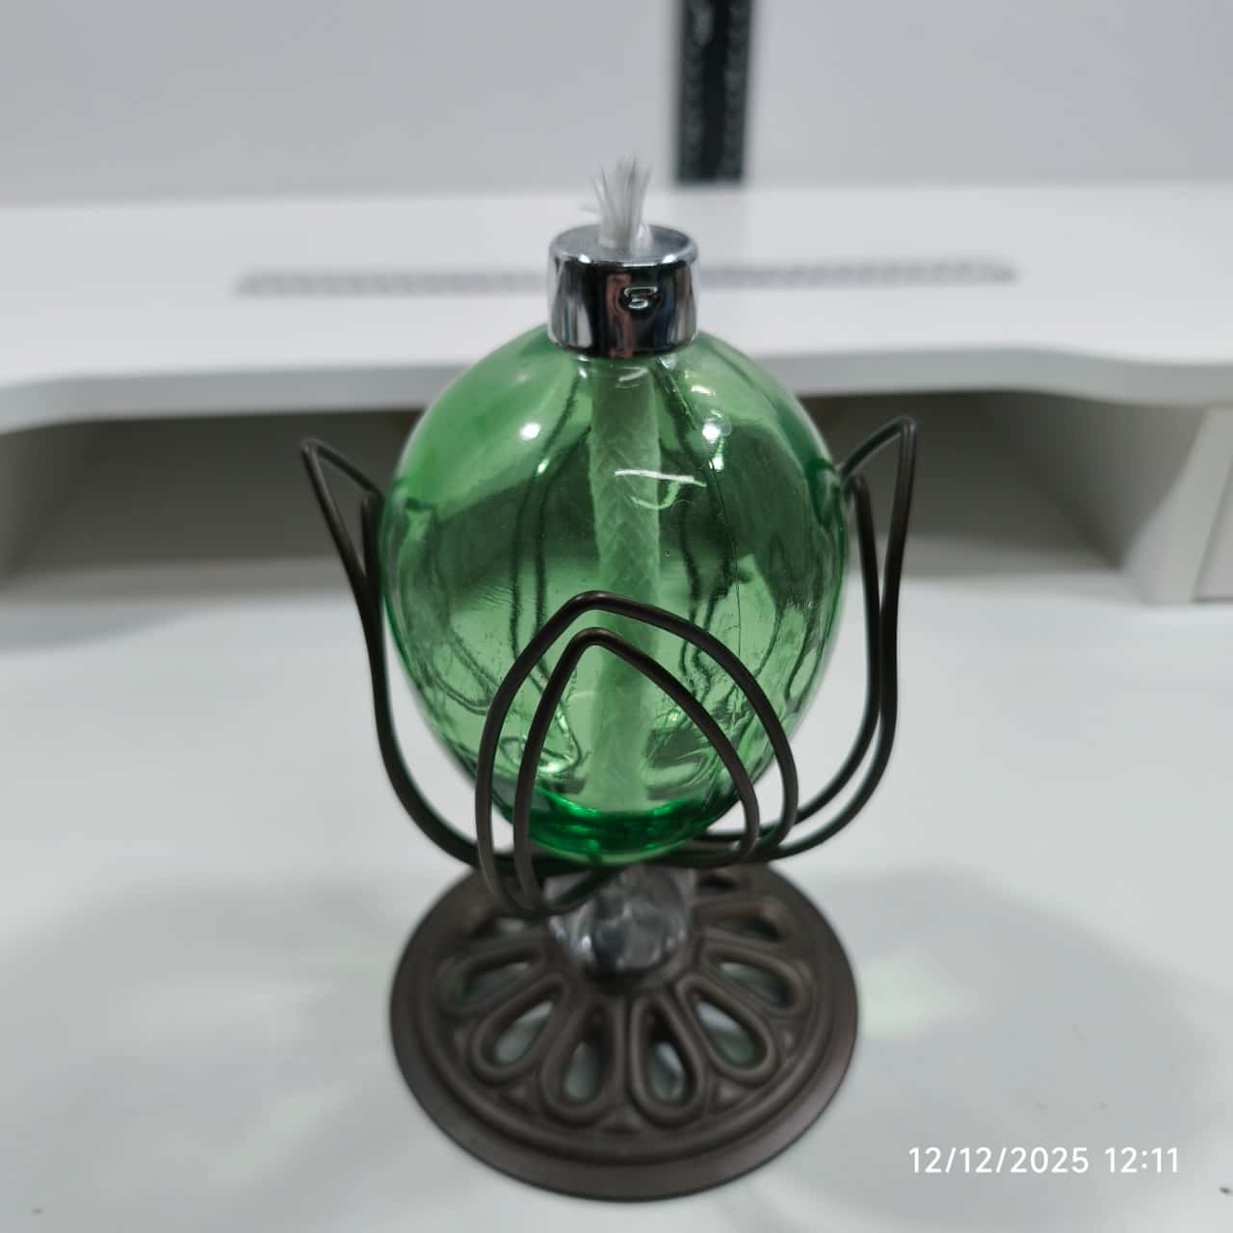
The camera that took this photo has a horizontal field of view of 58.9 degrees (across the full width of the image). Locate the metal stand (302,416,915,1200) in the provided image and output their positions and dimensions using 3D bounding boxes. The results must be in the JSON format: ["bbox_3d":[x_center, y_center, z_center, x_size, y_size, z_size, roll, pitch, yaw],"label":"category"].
[{"bbox_3d":[0.002,0.027,0.226,0.112,0.143,0.112,0,33,0],"label":"metal stand"}]

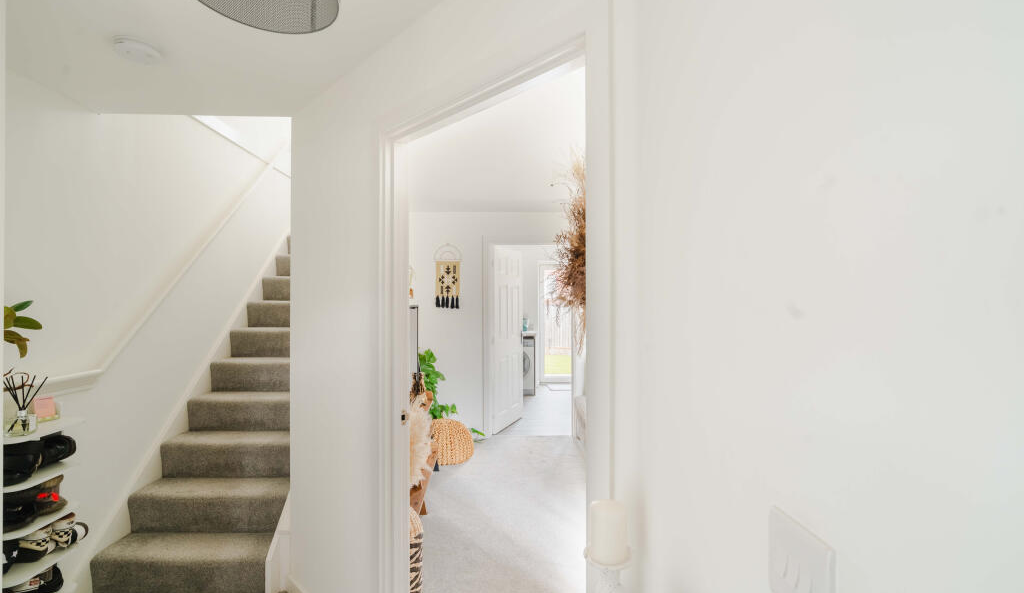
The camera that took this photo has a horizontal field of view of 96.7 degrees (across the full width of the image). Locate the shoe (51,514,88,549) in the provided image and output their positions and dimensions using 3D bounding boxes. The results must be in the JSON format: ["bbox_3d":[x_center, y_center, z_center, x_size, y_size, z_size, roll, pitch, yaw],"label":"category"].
[{"bbox_3d":[-1.910,0.990,1.908,0.250,0.100,0.095,0,0,0],"label":"shoe"}]

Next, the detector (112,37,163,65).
[{"bbox_3d":[-1.326,-0.867,1.612,0.136,0.033,0.136,0,0,0],"label":"detector"}]

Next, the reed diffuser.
[{"bbox_3d":[-1.885,0.409,1.744,0.140,0.230,0.140,0,0,26],"label":"reed diffuser"}]

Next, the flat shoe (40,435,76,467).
[{"bbox_3d":[-1.935,0.649,1.889,0.250,0.100,0.095,0,0,0],"label":"flat shoe"}]

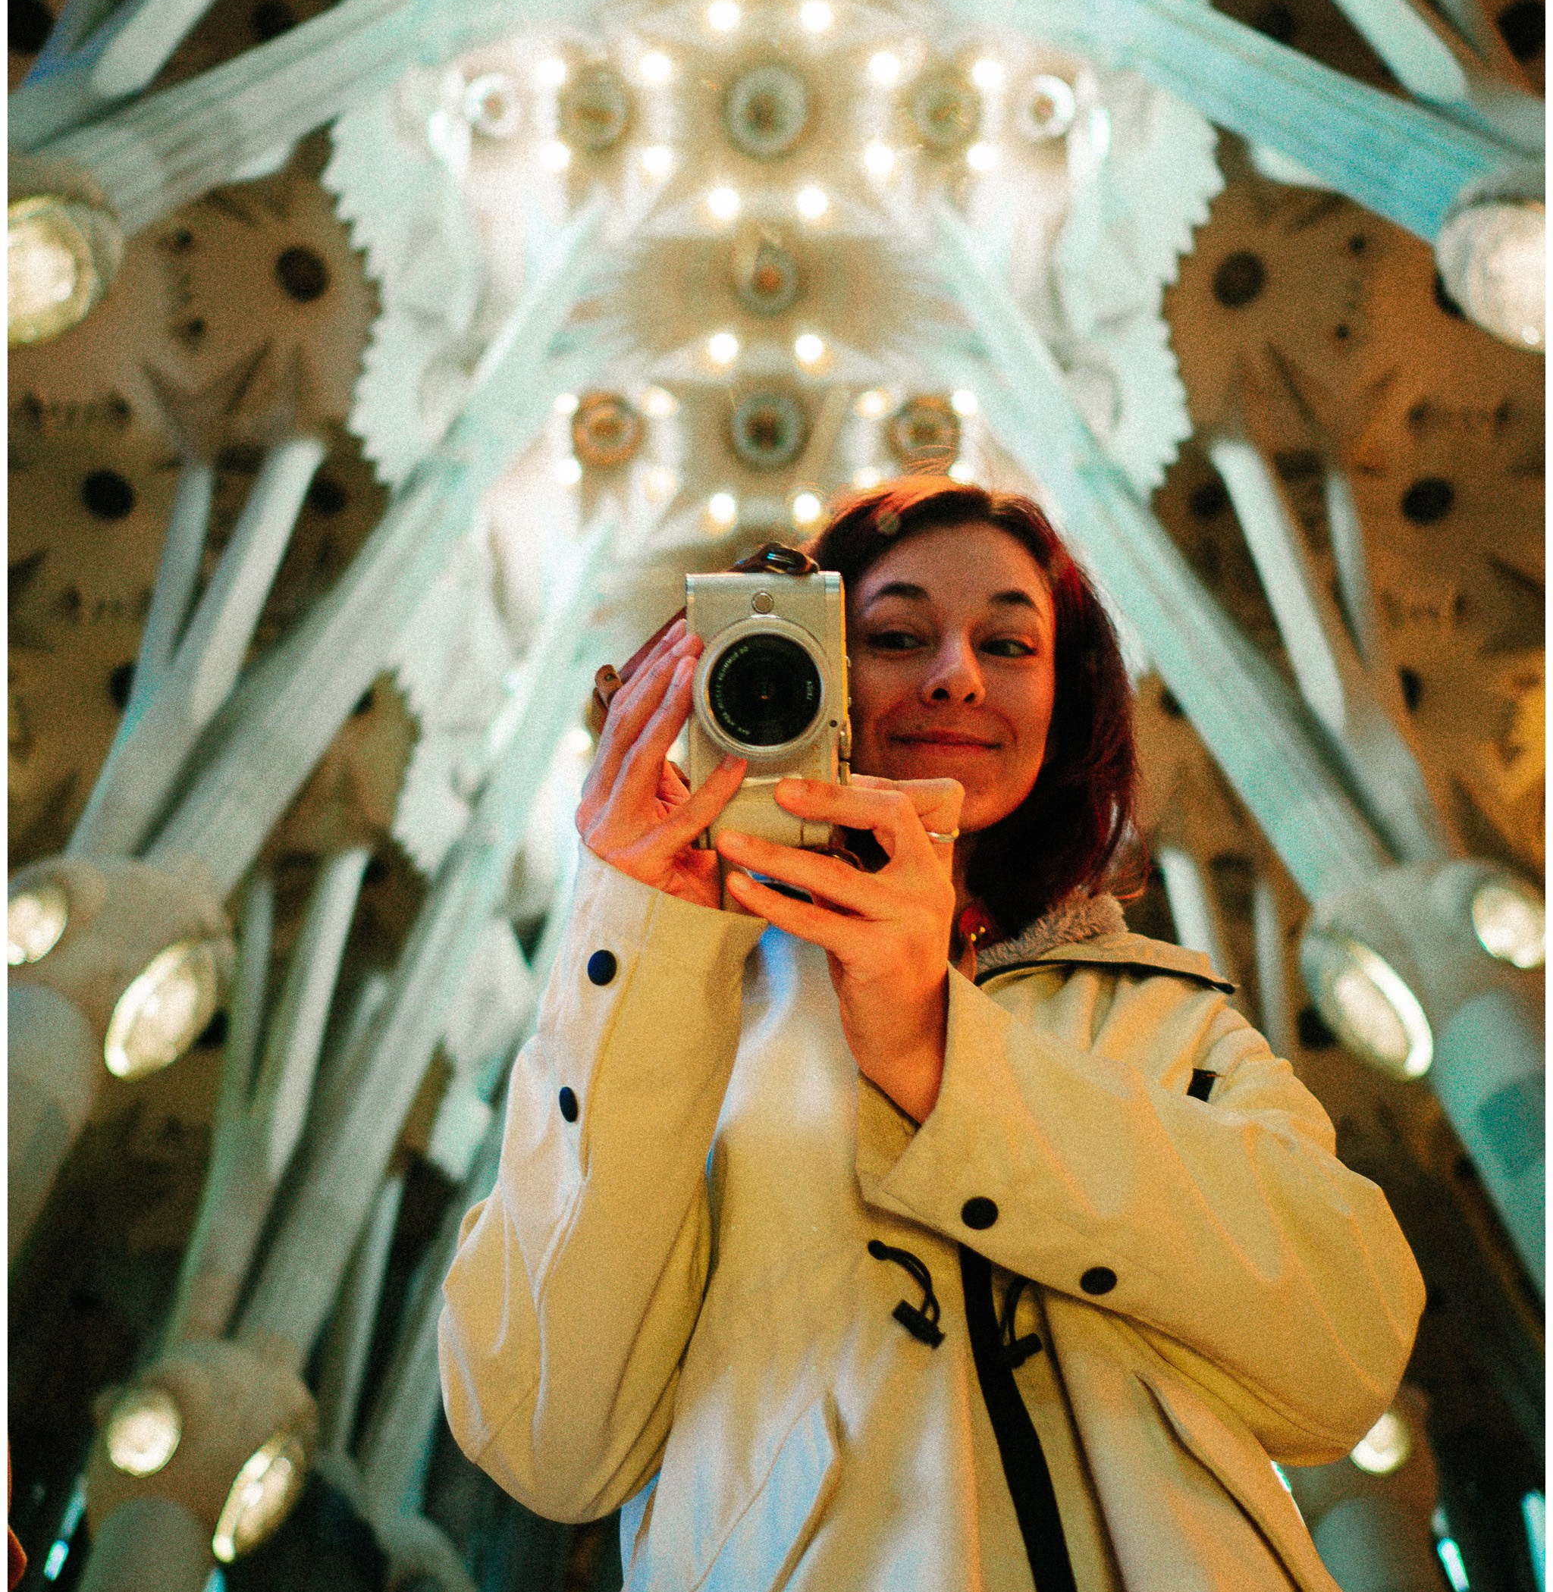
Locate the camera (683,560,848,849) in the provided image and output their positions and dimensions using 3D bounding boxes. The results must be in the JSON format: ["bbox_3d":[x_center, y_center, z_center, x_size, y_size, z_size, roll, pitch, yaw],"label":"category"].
[{"bbox_3d":[-0.004,-0.037,0.728,0.068,0.068,0.117,-2,-83,0],"label":"camera"}]

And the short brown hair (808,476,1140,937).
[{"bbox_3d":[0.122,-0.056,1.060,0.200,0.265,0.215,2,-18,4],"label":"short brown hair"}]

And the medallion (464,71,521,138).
[{"bbox_3d":[-6.200,-15.159,37.781,1.263,0.350,1.263,0,-62,-1],"label":"medallion"}]

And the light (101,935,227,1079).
[{"bbox_3d":[-6.478,2.255,18.254,0.450,1.700,1.250,1,-60,22],"label":"light"}]

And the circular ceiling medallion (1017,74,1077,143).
[{"bbox_3d":[5.952,-15.137,37.894,1.334,0.350,1.334,0,-62,0],"label":"circular ceiling medallion"}]

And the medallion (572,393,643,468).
[{"bbox_3d":[-4.215,-9.130,42.968,1.815,0.350,1.815,0,-62,-1],"label":"medallion"}]

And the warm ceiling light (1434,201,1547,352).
[{"bbox_3d":[6.664,-4.562,15.358,0.450,1.700,1.250,-1,-60,-23],"label":"warm ceiling light"}]

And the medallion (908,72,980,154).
[{"bbox_3d":[3.843,-15.666,39.522,1.669,0.350,1.669,0,-62,-1],"label":"medallion"}]

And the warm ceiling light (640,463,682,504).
[{"bbox_3d":[-2.874,-7.758,42.695,0.800,0.500,0.800,0,-62,-1],"label":"warm ceiling light"}]

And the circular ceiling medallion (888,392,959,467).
[{"bbox_3d":[3.654,-9.126,43.036,1.818,0.350,1.818,0,-62,0],"label":"circular ceiling medallion"}]

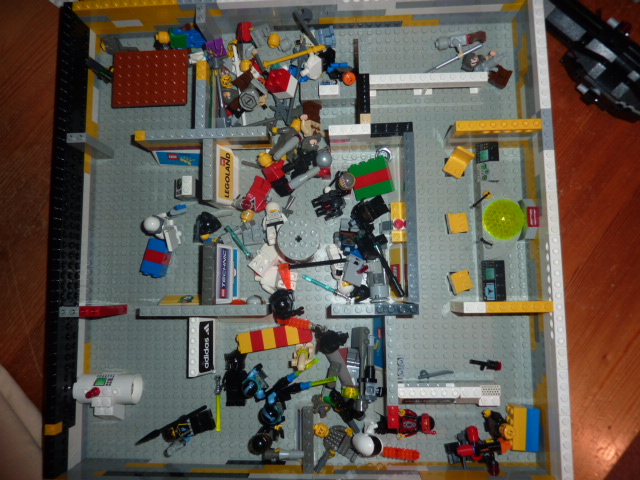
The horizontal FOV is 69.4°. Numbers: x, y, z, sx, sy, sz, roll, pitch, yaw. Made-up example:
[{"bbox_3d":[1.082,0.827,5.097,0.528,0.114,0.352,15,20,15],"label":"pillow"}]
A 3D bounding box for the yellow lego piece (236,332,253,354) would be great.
[{"bbox_3d":[-0.060,0.083,0.378,0.011,0.016,0.016,-11,84,2],"label":"yellow lego piece"}]

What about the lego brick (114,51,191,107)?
[{"bbox_3d":[-0.143,-0.137,0.391,0.064,0.005,0.048,-1,84,3],"label":"lego brick"}]

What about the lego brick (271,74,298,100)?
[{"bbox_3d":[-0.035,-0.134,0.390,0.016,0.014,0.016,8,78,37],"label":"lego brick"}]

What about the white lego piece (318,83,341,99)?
[{"bbox_3d":[0.007,-0.129,0.389,0.016,0.011,0.016,-1,84,3],"label":"white lego piece"}]

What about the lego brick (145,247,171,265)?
[{"bbox_3d":[-0.135,0.015,0.389,0.016,0.016,0.010,14,85,4],"label":"lego brick"}]

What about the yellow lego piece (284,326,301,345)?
[{"bbox_3d":[-0.021,0.077,0.377,0.010,0.016,0.016,-11,84,2],"label":"yellow lego piece"}]

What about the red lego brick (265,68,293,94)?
[{"bbox_3d":[-0.035,-0.133,0.385,0.016,0.011,0.016,7,79,36],"label":"red lego brick"}]

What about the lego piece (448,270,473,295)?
[{"bbox_3d":[0.114,0.034,0.371,0.016,0.018,0.016,-20,84,1],"label":"lego piece"}]

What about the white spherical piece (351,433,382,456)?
[{"bbox_3d":[0.038,0.163,0.366,0.022,0.016,0.017,-1,85,2],"label":"white spherical piece"}]

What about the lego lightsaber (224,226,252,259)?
[{"bbox_3d":[-0.067,0.004,0.390,0.005,0.005,0.038,-38,91,-1],"label":"lego lightsaber"}]

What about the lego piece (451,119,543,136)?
[{"bbox_3d":[0.135,-0.086,0.353,0.064,0.011,0.008,-1,85,2],"label":"lego piece"}]

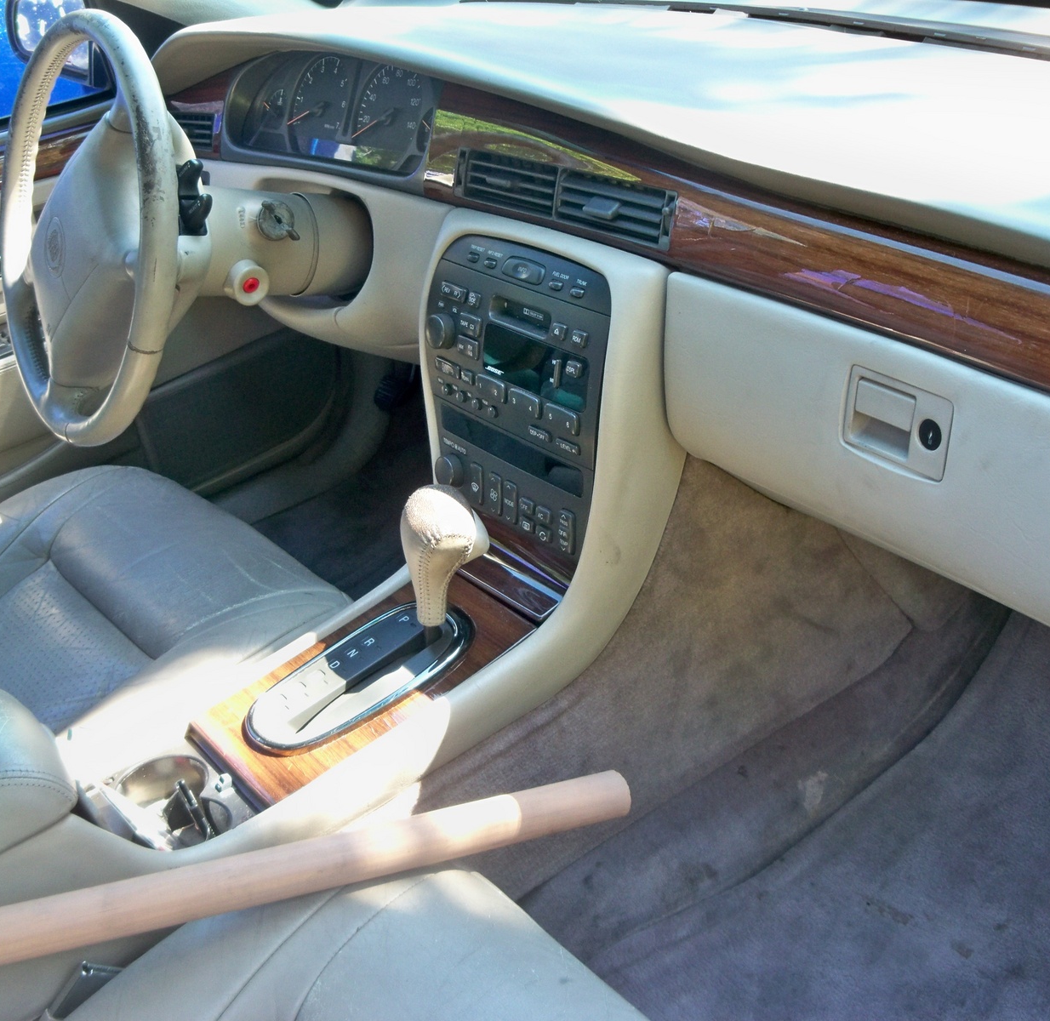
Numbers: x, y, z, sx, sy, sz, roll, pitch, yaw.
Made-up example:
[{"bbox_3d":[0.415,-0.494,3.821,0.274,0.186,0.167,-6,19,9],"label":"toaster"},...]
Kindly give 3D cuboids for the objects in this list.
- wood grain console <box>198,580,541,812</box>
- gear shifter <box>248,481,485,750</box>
[{"bbox_3d":[-0.133,0.137,1.143,0.265,0.030,0.151,-34,39,-26],"label":"wood grain console"},{"bbox_3d":[-0.133,0.080,1.116,0.248,0.135,0.112,-34,39,-26],"label":"gear shifter"}]

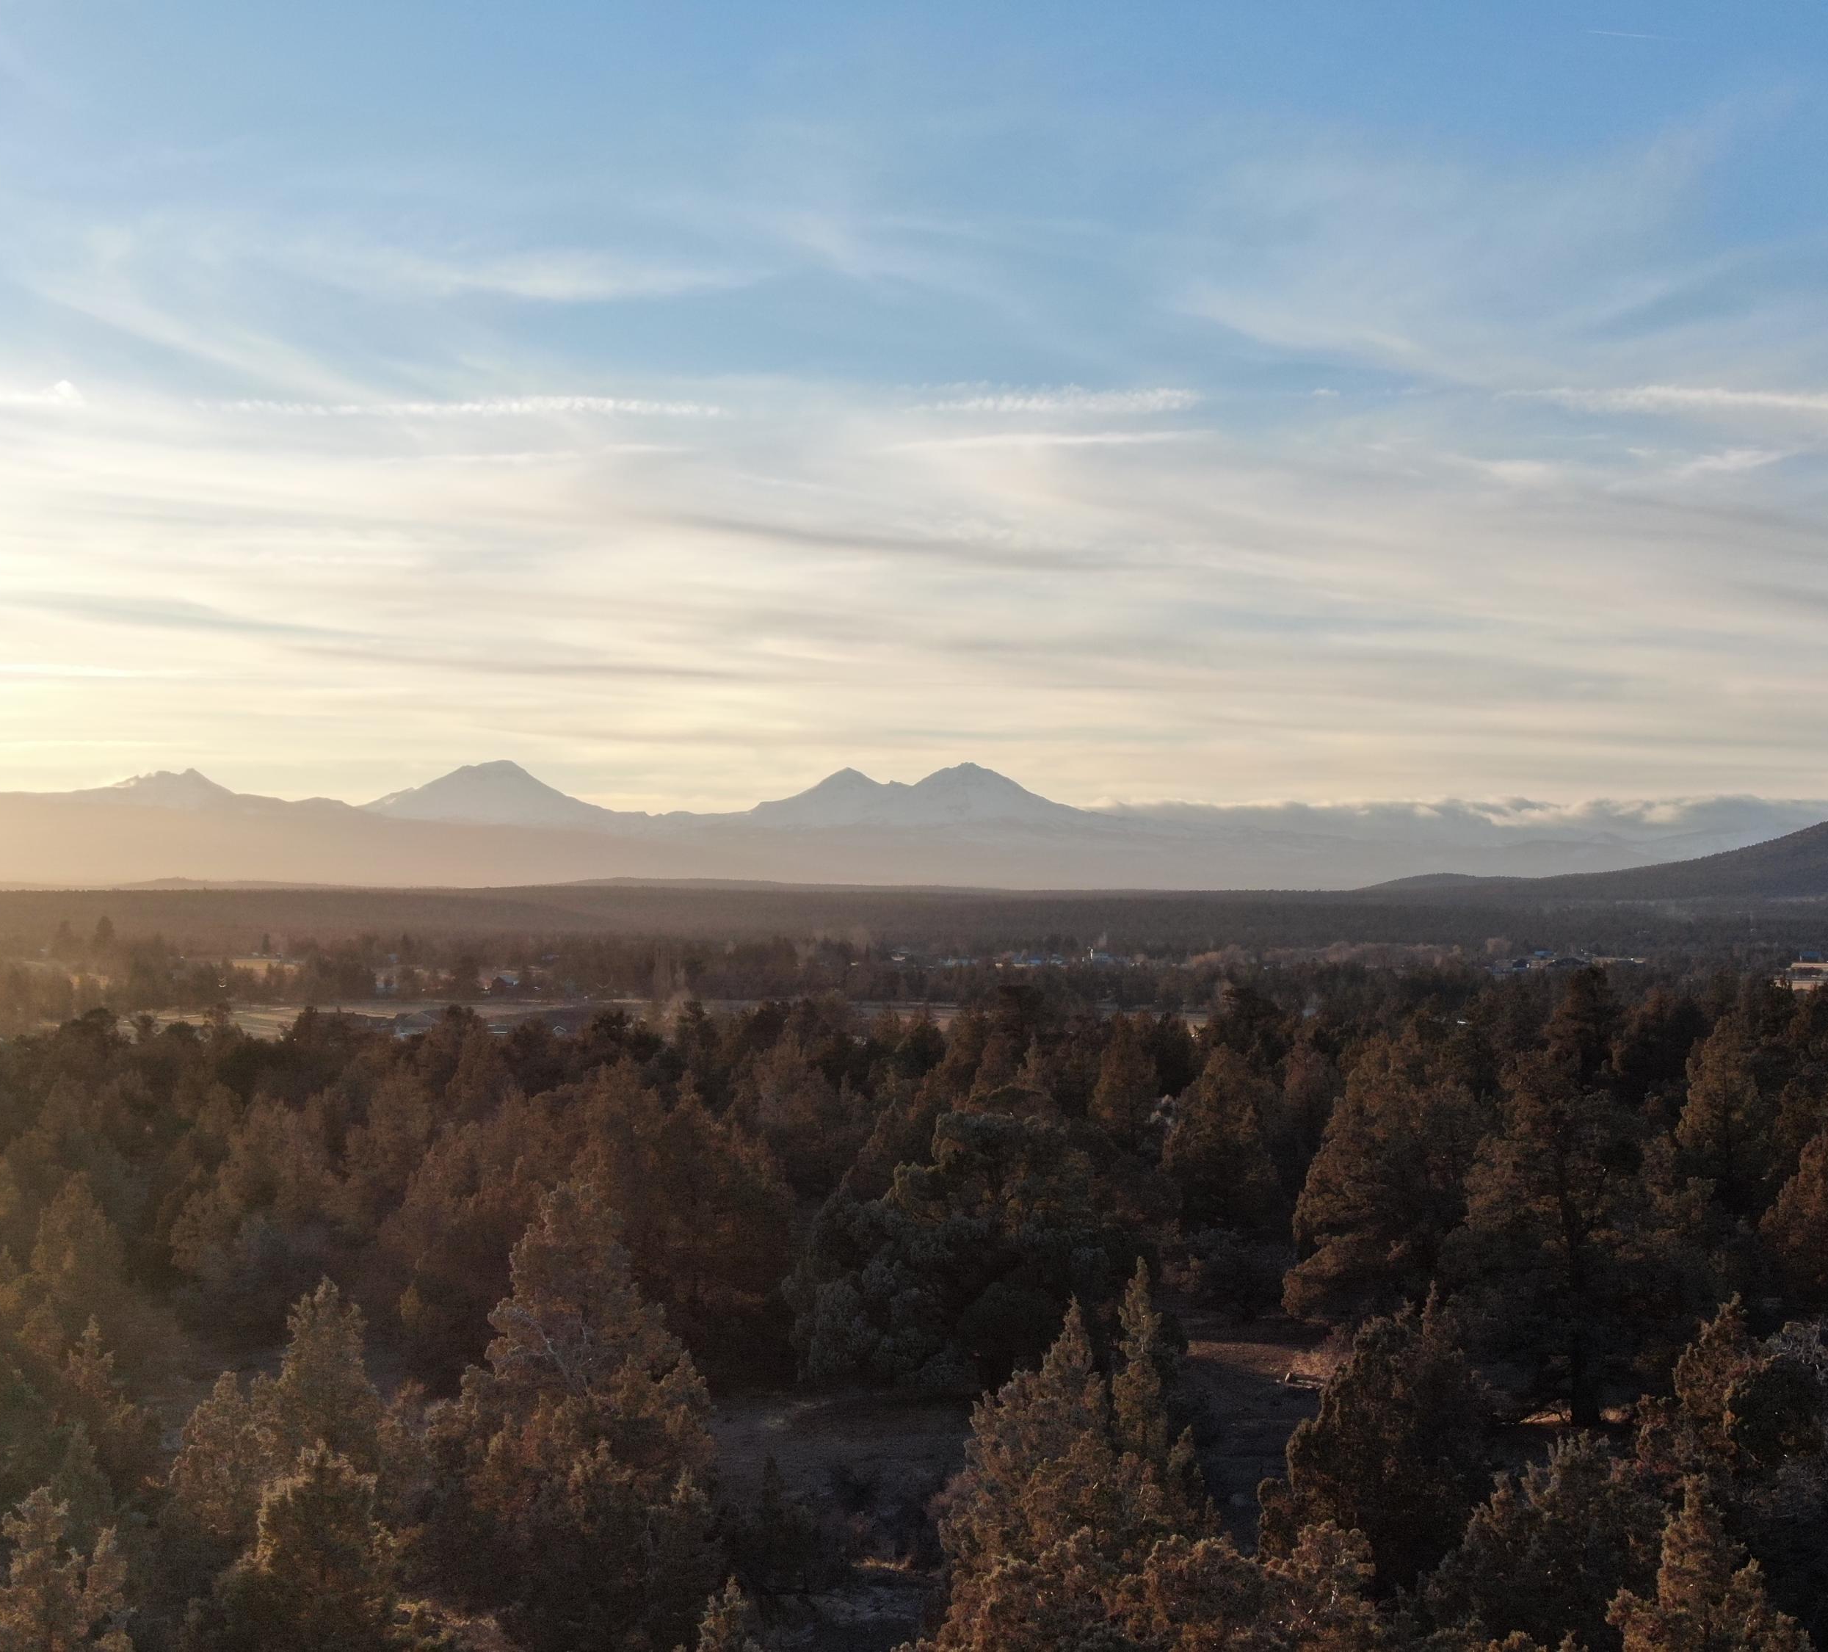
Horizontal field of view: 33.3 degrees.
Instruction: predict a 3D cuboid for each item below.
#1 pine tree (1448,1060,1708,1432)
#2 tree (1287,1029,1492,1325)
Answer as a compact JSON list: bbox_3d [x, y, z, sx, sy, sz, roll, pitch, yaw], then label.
[{"bbox_3d":[18.558,11.662,86.117,7.320,10.550,7.320,0,-1,12],"label":"pine tree"},{"bbox_3d":[15.832,11.961,102.114,6.780,10.270,6.780,0,-1,9],"label":"tree"}]

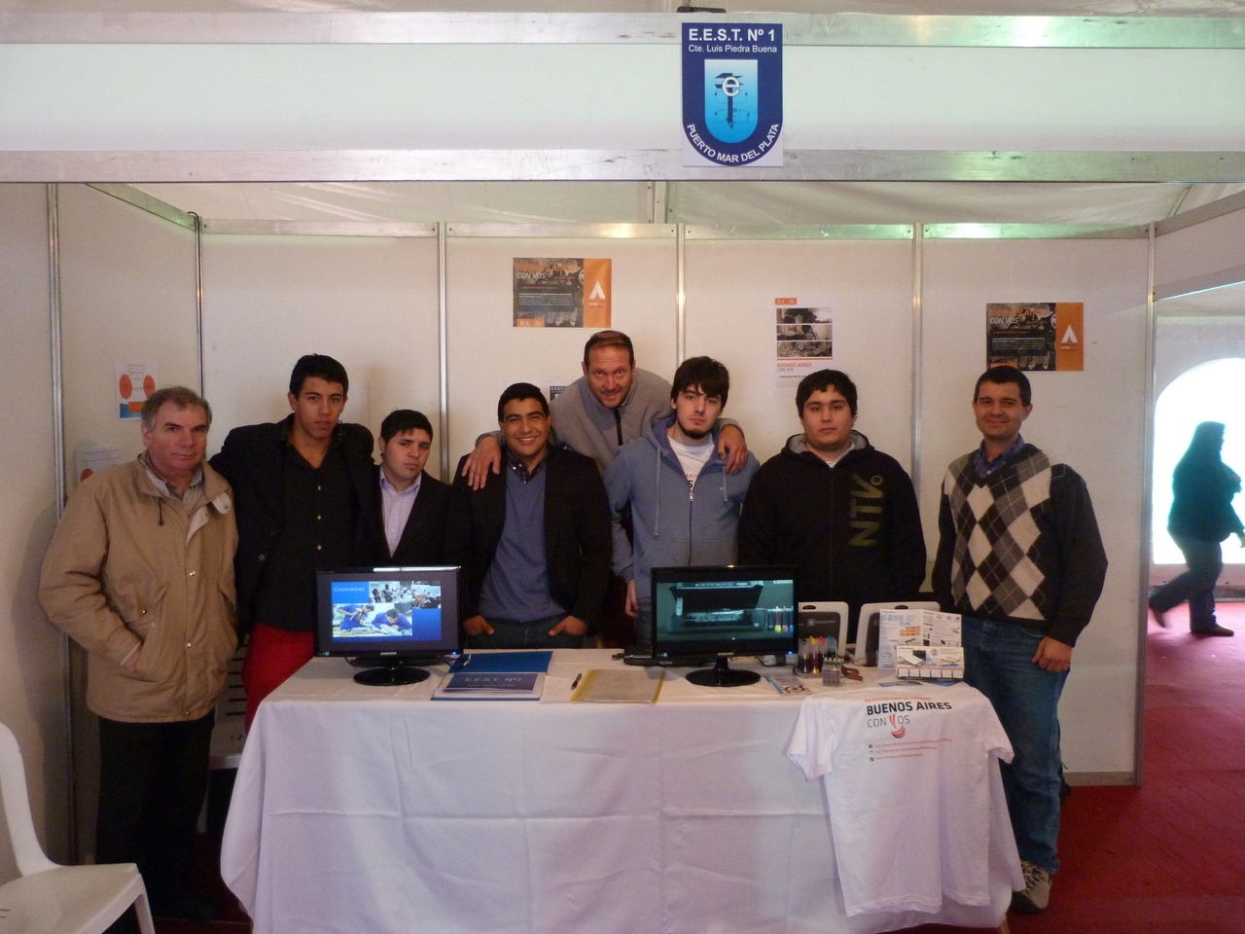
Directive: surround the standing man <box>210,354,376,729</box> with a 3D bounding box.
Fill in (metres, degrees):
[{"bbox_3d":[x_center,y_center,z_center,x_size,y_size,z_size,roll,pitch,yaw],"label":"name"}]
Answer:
[{"bbox_3d":[-1.118,0.530,3.089,0.600,1.815,0.360,-2,3,-24],"label":"standing man"}]

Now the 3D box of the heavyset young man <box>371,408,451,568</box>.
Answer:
[{"bbox_3d":[-0.782,0.613,3.231,0.500,1.632,0.300,-1,3,-12],"label":"heavyset young man"}]

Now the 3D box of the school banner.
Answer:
[{"bbox_3d":[0.228,-0.771,1.865,0.210,0.297,0.010,0,3,-1],"label":"school banner"}]

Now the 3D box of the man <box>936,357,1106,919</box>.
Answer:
[{"bbox_3d":[1.291,0.554,2.940,0.480,1.759,0.320,2,4,36],"label":"man"}]

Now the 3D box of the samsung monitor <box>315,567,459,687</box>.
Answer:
[{"bbox_3d":[-0.720,0.478,2.789,0.460,0.340,0.200,-1,3,-6],"label":"samsung monitor"}]

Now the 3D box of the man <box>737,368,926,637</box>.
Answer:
[{"bbox_3d":[0.743,0.543,3.179,0.620,1.763,0.360,0,3,10],"label":"man"}]

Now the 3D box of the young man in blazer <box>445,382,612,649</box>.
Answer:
[{"bbox_3d":[-0.330,0.568,3.188,0.540,1.721,0.310,0,3,-3],"label":"young man in blazer"}]

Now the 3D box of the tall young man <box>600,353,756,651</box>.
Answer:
[{"bbox_3d":[0.223,0.522,3.197,0.540,1.807,0.310,0,3,4],"label":"tall young man"}]

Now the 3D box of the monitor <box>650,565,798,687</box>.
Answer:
[{"bbox_3d":[0.315,0.475,2.755,0.460,0.340,0.200,-1,3,-5],"label":"monitor"}]

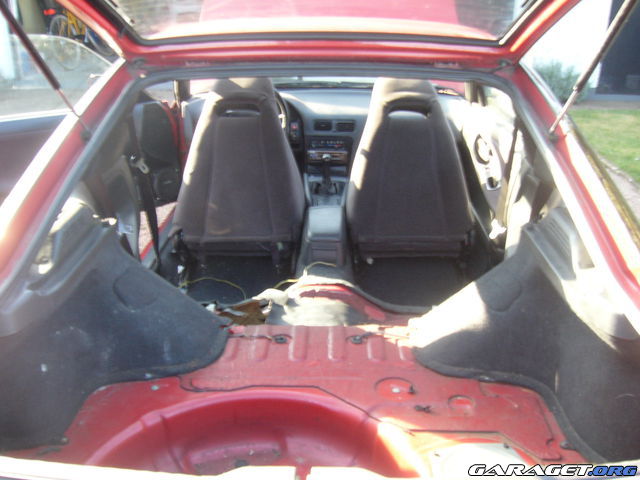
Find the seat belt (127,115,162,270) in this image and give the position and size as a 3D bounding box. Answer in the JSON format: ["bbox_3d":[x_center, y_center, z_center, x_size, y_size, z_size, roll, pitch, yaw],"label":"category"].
[{"bbox_3d":[-0.630,-0.160,2.373,0.090,0.580,0.100,1,20,1],"label":"seat belt"}]

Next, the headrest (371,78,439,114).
[{"bbox_3d":[0.317,-0.541,2.424,0.250,0.155,0.110,1,30,1],"label":"headrest"}]

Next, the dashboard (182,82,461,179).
[{"bbox_3d":[0.032,-0.541,3.277,1.380,0.410,0.450,1,20,1],"label":"dashboard"}]

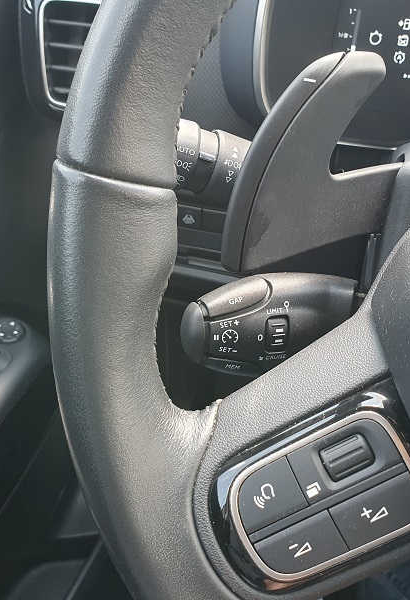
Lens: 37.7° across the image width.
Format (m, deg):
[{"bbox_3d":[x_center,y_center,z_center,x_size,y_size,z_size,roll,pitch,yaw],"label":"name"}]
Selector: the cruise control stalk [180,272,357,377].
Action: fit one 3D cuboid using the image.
[{"bbox_3d":[0.028,0.011,0.262,0.077,0.041,0.031,-4,12,-11],"label":"cruise control stalk"}]

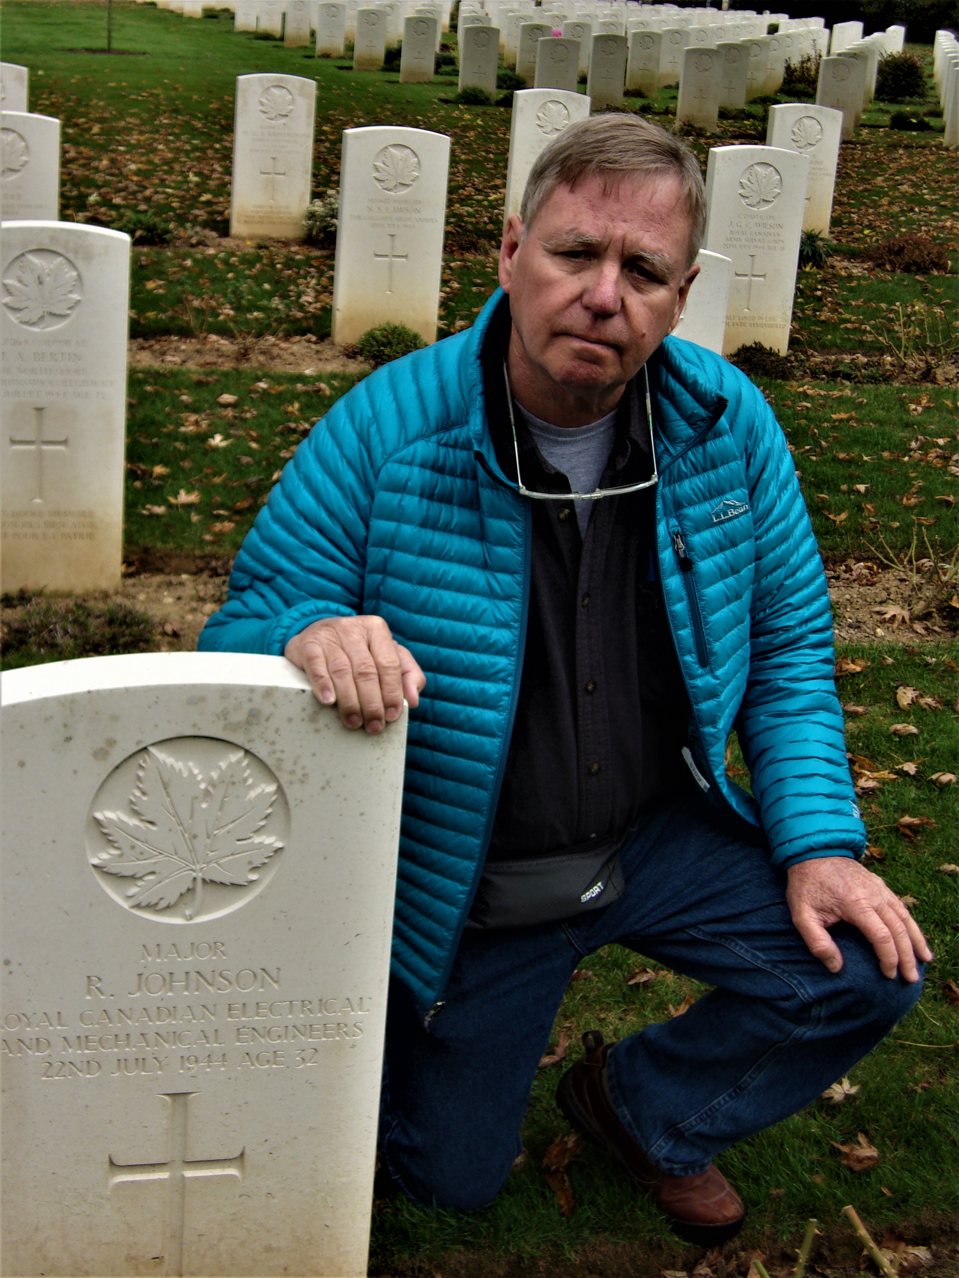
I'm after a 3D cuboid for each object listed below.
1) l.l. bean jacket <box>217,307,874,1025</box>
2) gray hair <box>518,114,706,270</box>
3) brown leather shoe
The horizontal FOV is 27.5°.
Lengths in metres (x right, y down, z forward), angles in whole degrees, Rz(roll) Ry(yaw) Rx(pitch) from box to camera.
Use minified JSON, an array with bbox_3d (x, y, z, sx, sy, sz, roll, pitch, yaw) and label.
[{"bbox_3d":[0.049,0.015,2.040,0.660,0.760,0.500,0,26,-9],"label":"l.l. bean jacket"},{"bbox_3d":[0.119,-0.392,1.795,0.172,0.178,0.200,13,15,-4],"label":"gray hair"},{"bbox_3d":[0.207,0.577,2.315,0.108,0.120,0.288,-12,38,-39],"label":"brown leather shoe"}]

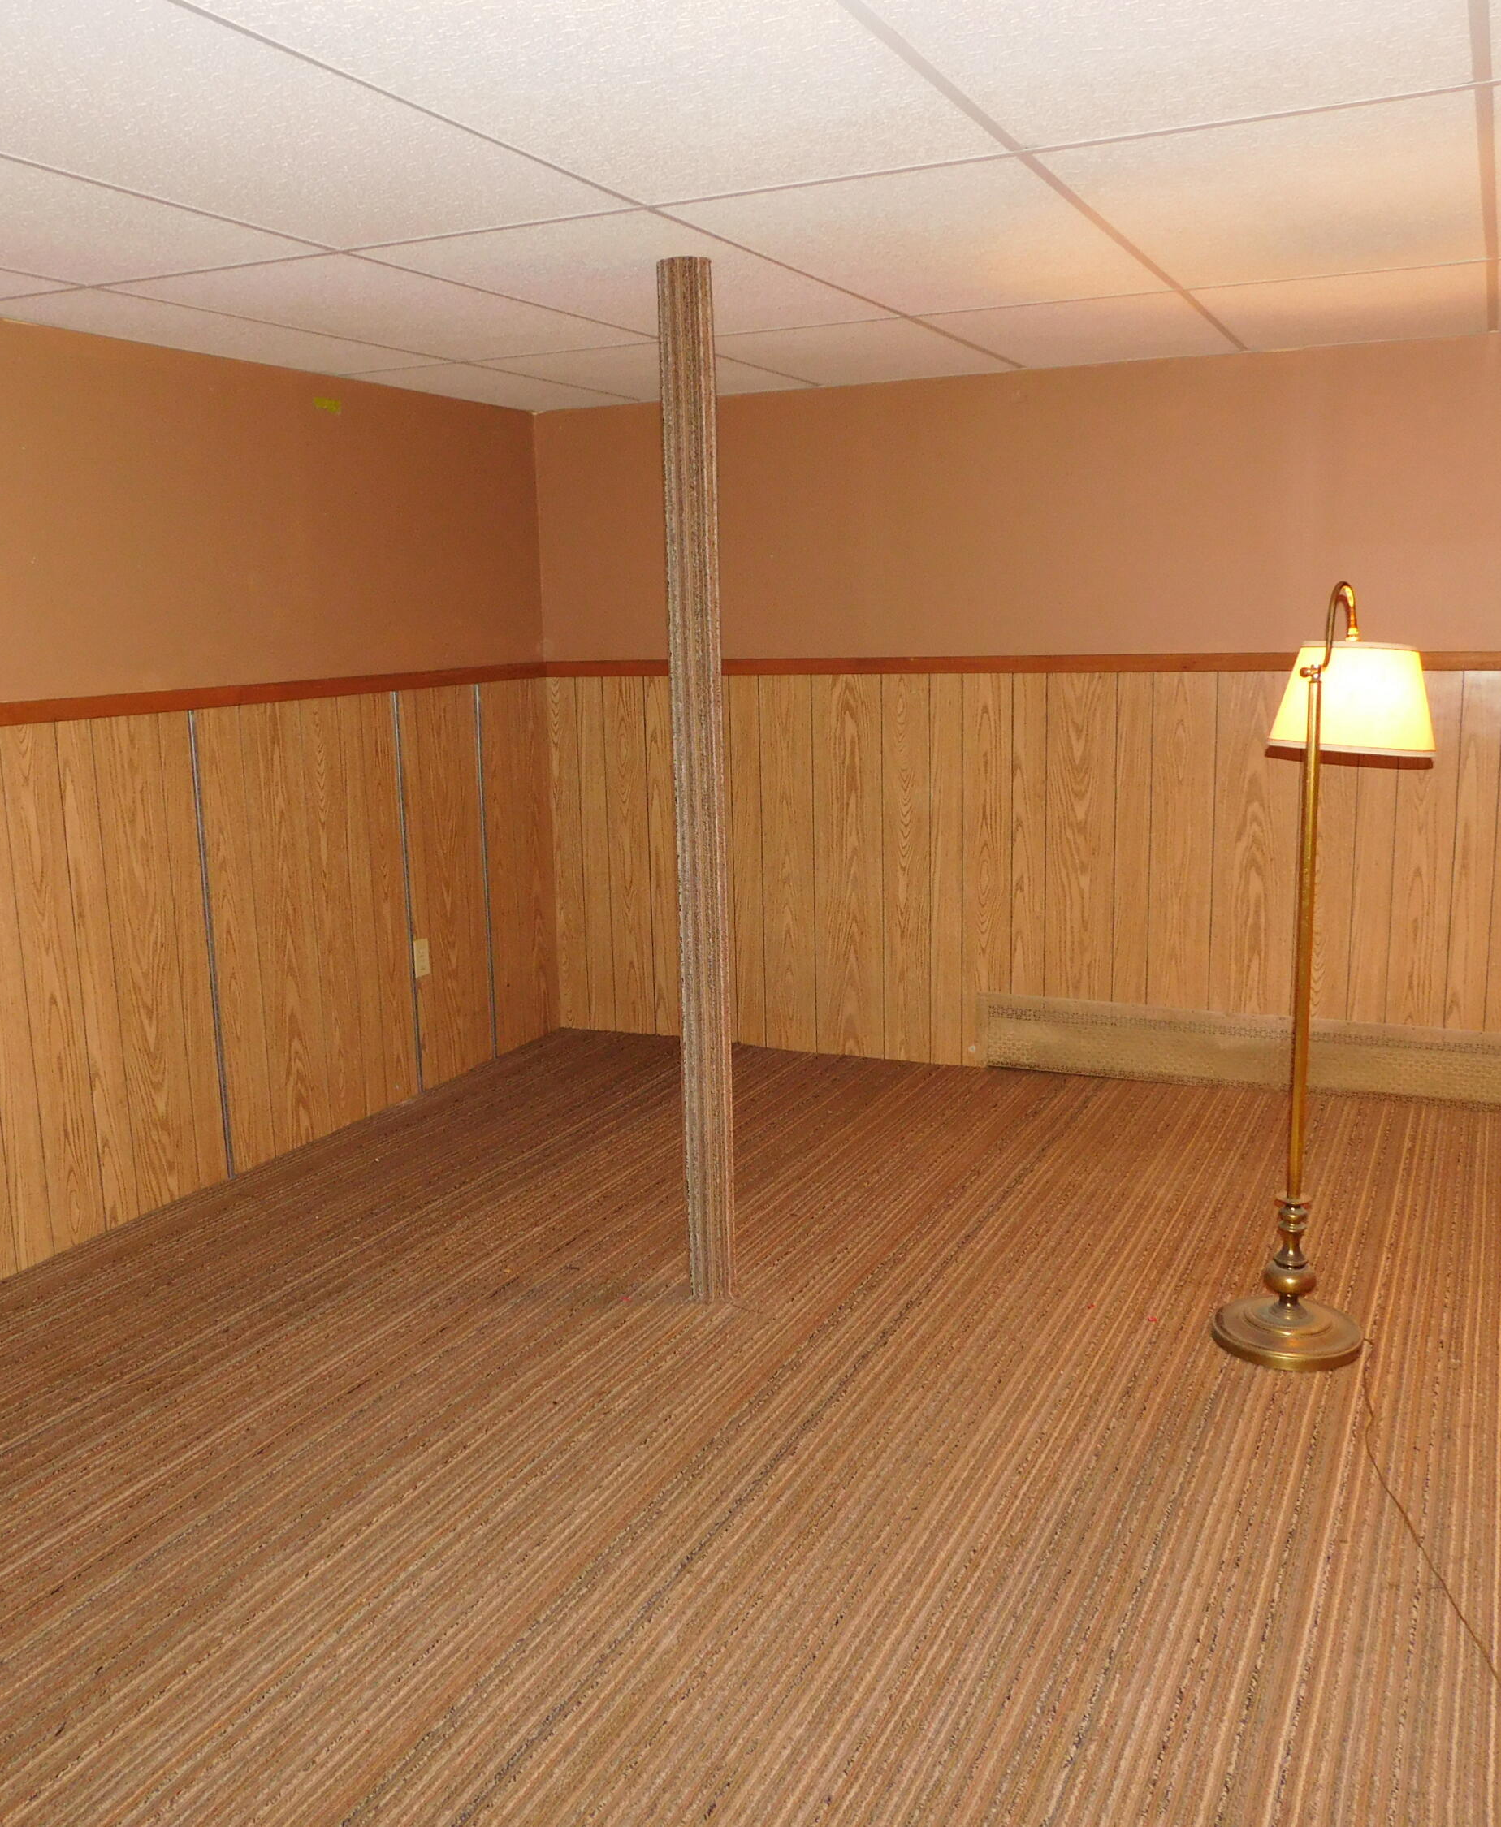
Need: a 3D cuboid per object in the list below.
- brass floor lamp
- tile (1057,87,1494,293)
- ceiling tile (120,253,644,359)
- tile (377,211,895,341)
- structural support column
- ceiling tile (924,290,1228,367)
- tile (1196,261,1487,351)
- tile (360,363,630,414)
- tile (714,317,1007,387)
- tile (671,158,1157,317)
[{"bbox_3d":[1.073,0.103,3.013,0.312,1.411,0.479,7,14,39],"label":"brass floor lamp"},{"bbox_3d":[0.921,-1.189,2.739,0.602,0.020,1.211,4,12,25],"label":"tile"},{"bbox_3d":[-0.739,-1.300,3.502,0.610,0.020,1.219,4,12,25],"label":"ceiling tile"},{"bbox_3d":[-0.183,-1.259,3.247,0.607,0.020,1.211,4,12,25],"label":"tile"},{"bbox_3d":[-0.097,-0.215,3.172,0.096,2.020,0.096,-1,11,0],"label":"structural support column"},{"bbox_3d":[0.829,-1.427,3.970,0.610,0.020,0.978,4,12,25],"label":"ceiling tile"},{"bbox_3d":[1.382,-1.393,3.716,0.610,0.020,0.978,4,12,25],"label":"tile"},{"bbox_3d":[-0.724,-1.524,4.686,0.378,0.020,0.978,4,12,25],"label":"tile"},{"bbox_3d":[0.279,-1.450,4.205,0.602,0.020,0.934,4,12,25],"label":"tile"},{"bbox_3d":[0.367,-1.231,2.993,0.610,0.020,1.219,4,12,25],"label":"tile"}]

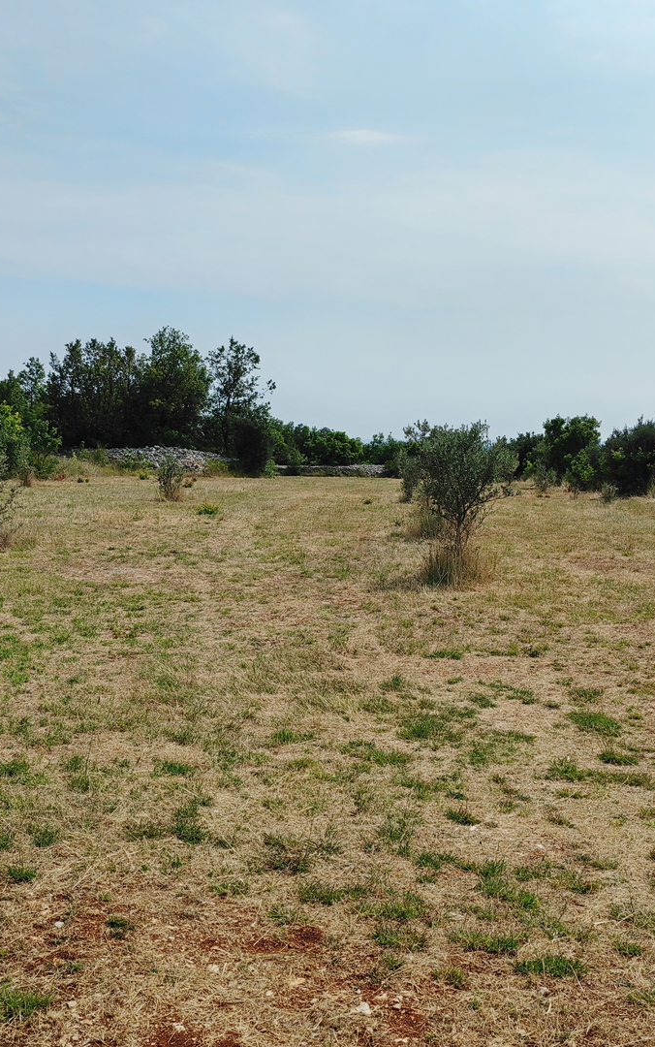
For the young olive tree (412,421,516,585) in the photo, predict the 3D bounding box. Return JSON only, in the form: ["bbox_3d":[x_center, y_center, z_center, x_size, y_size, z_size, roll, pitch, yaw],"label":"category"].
[{"bbox_3d":[1.509,-0.238,12.200,1.220,1.830,1.180,0,5,0],"label":"young olive tree"}]

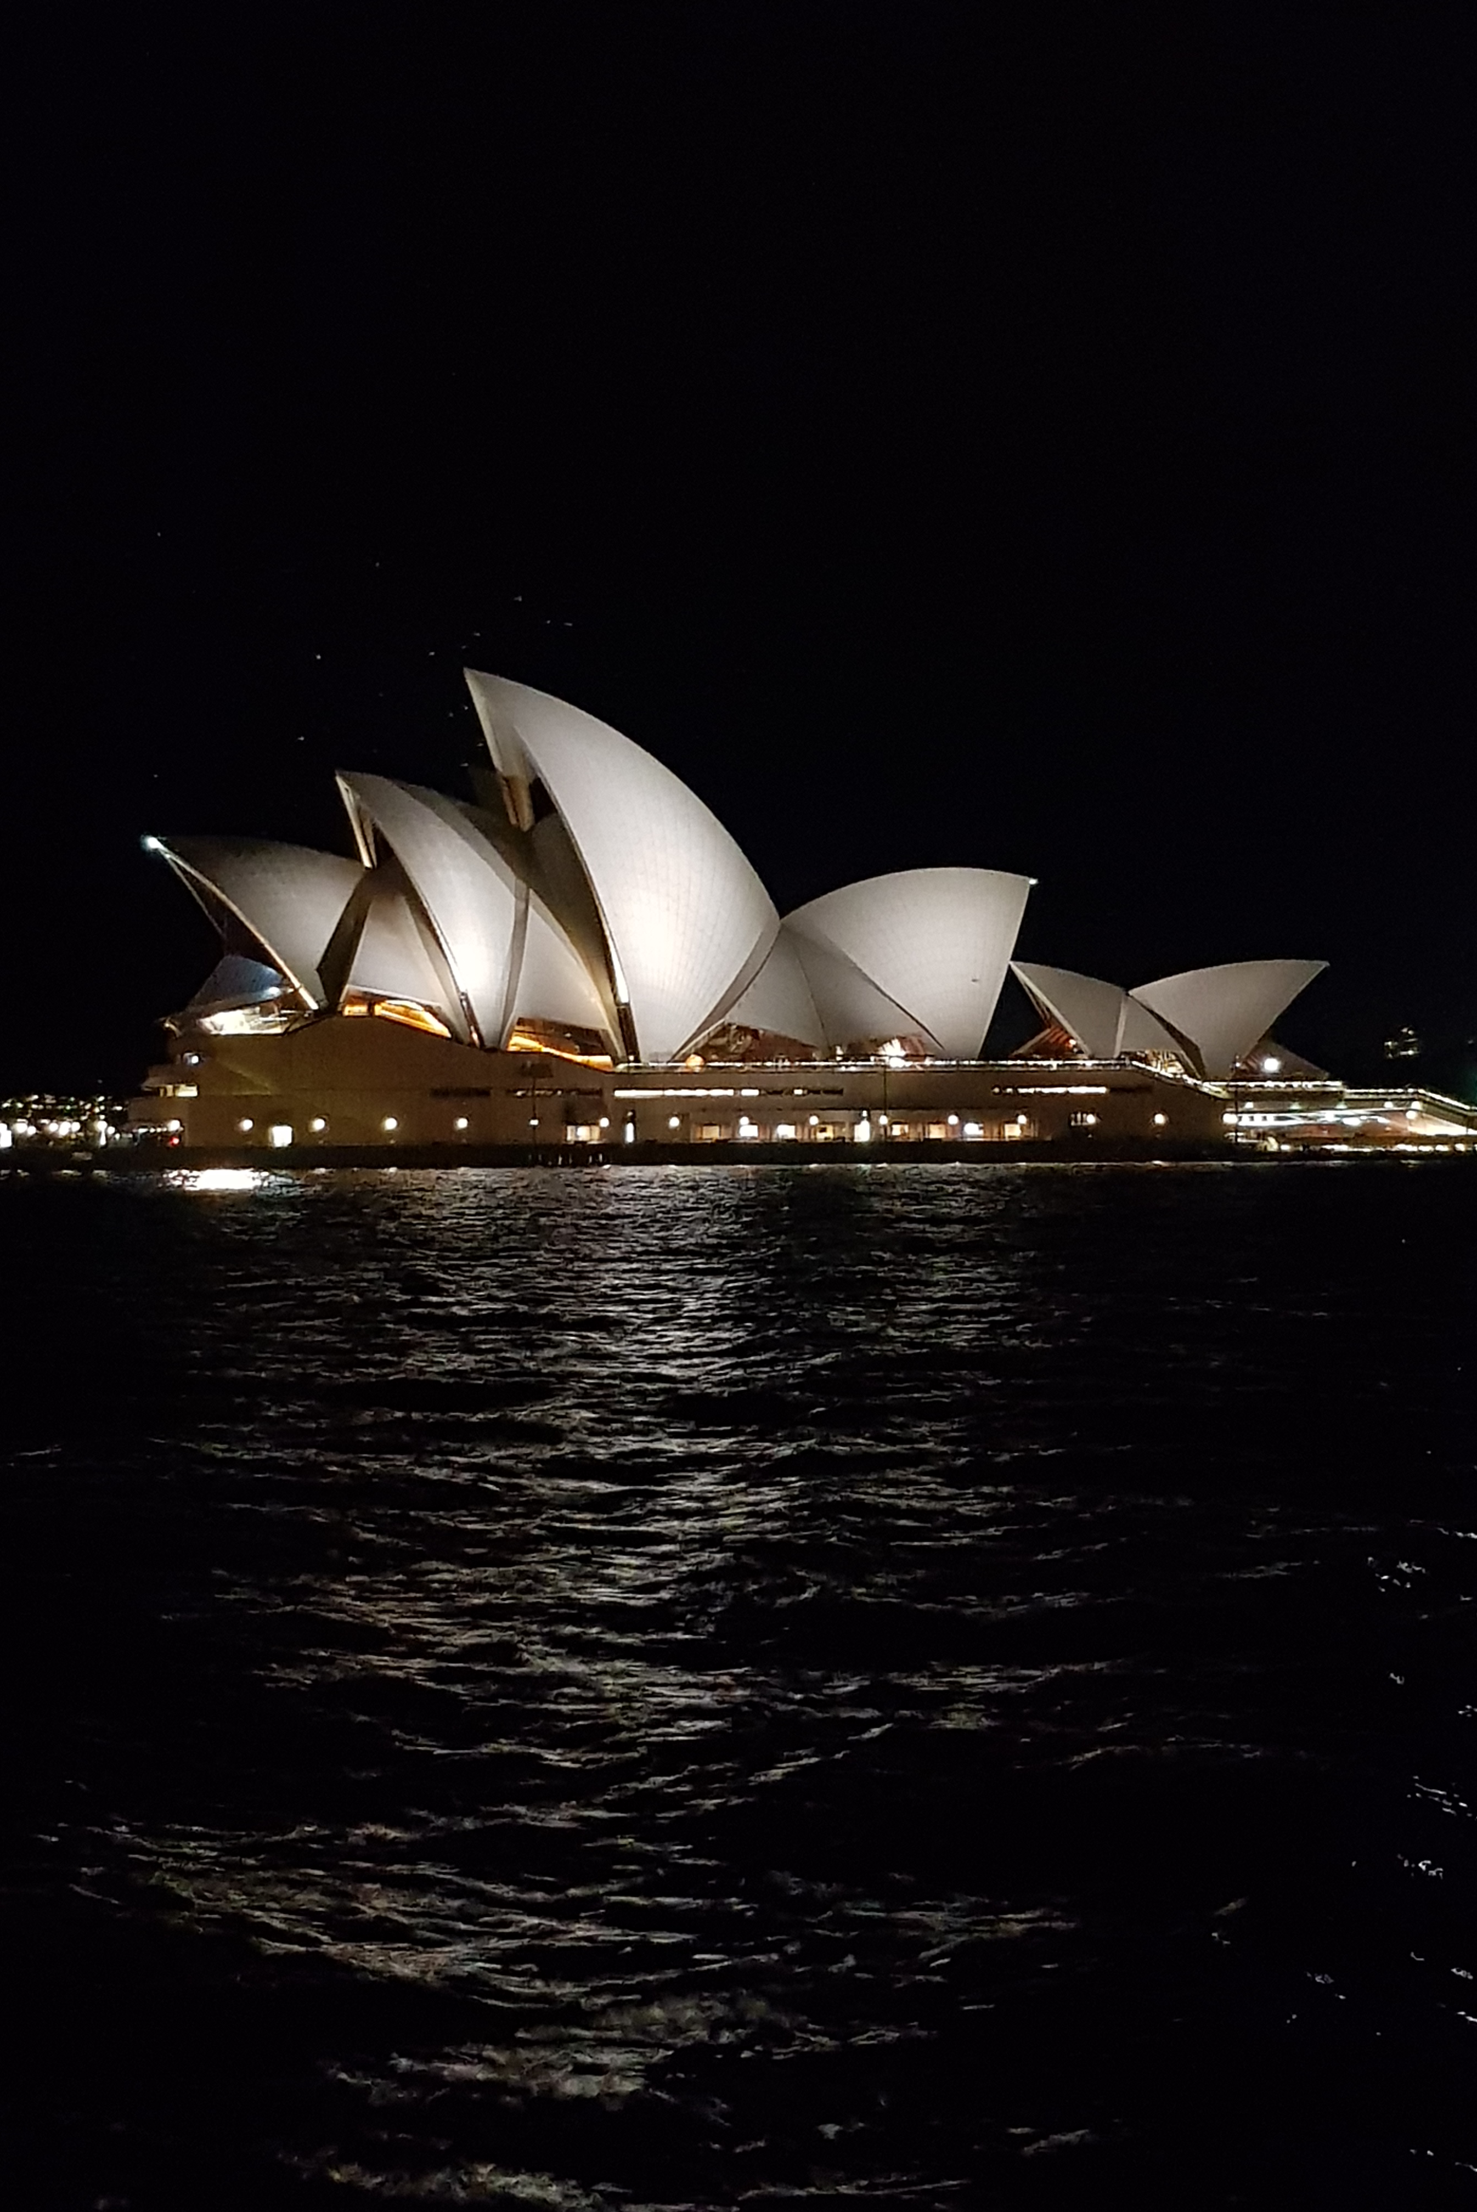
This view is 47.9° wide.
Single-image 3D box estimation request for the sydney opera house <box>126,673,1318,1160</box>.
[{"bbox_3d":[3.787,-26.675,240.528,166.000,65.500,105.000,0,-1,-2],"label":"sydney opera house"}]

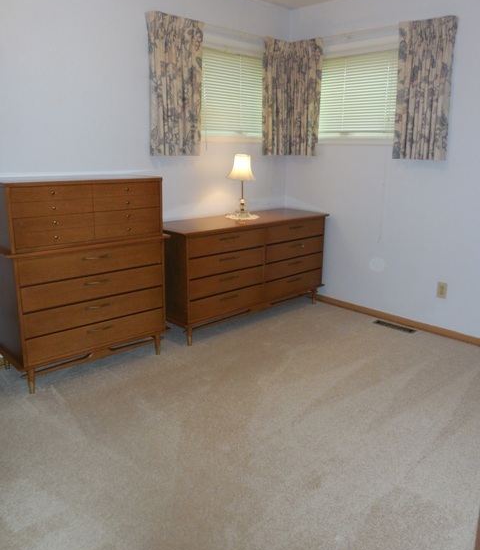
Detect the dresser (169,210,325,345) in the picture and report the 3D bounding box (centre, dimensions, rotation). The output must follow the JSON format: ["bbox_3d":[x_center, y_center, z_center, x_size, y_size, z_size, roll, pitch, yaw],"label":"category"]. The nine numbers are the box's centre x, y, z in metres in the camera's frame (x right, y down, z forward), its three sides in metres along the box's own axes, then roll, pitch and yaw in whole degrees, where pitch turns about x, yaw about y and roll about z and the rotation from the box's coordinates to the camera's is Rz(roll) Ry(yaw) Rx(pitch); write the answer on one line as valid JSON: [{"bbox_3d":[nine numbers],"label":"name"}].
[{"bbox_3d":[0.028,-0.047,3.788,1.497,0.790,0.495,-13,20,-41],"label":"dresser"}]

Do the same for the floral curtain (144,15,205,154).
[{"bbox_3d":[-0.436,-1.284,3.312,0.455,0.900,0.110,-13,20,-42],"label":"floral curtain"}]

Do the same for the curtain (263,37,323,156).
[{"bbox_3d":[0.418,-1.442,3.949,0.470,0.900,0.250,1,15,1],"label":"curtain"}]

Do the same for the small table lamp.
[{"bbox_3d":[0.026,-0.684,3.722,0.235,0.475,0.235,1,15,1],"label":"small table lamp"}]

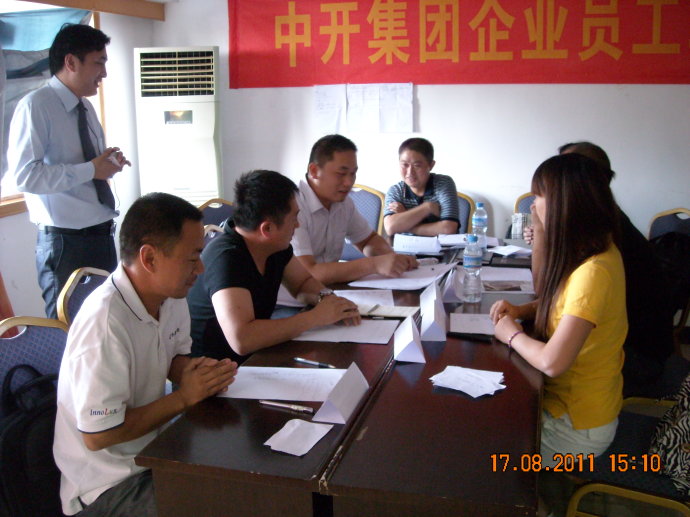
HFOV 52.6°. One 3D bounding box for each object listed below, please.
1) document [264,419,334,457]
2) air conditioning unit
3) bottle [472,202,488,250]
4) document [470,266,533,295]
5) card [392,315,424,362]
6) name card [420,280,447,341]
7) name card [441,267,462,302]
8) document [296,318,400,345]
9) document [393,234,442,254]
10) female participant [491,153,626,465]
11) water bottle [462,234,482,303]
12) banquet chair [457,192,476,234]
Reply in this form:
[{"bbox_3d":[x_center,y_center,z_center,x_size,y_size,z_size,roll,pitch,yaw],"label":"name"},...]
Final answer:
[{"bbox_3d":[-0.106,0.386,1.543,0.102,0.010,0.147,6,16,26],"label":"document"},{"bbox_3d":[-1.081,-0.490,4.802,0.520,1.819,0.320,-2,12,-3],"label":"air conditioning unit"},{"bbox_3d":[0.634,-0.158,3.243,0.066,0.224,0.066,3,15,16],"label":"bottle"},{"bbox_3d":[0.609,0.080,2.796,0.275,0.008,0.400,2,13,16],"label":"document"},{"bbox_3d":[0.193,0.232,2.028,0.092,0.064,0.217,0,13,7],"label":"card"},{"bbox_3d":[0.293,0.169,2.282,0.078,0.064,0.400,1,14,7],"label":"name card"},{"bbox_3d":[0.404,0.100,2.552,0.076,0.064,0.220,2,14,12],"label":"name card"},{"bbox_3d":[0.002,0.220,2.179,0.300,0.008,0.215,1,13,8],"label":"document"},{"bbox_3d":[0.341,-0.070,3.424,0.230,0.035,0.290,-1,12,0],"label":"document"},{"bbox_3d":[0.553,0.312,2.217,0.620,1.288,0.460,3,13,14],"label":"female participant"},{"bbox_3d":[0.458,0.035,2.491,0.066,0.235,0.066,-1,12,0],"label":"water bottle"},{"bbox_3d":[0.504,0.121,3.845,0.440,0.930,0.560,2,13,10],"label":"banquet chair"}]

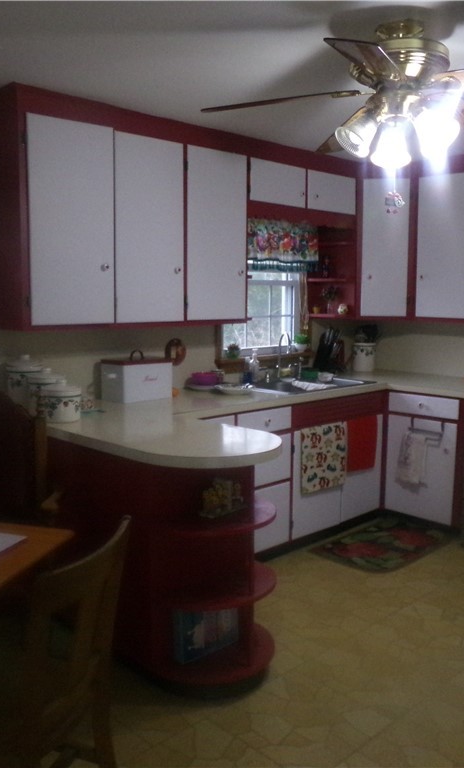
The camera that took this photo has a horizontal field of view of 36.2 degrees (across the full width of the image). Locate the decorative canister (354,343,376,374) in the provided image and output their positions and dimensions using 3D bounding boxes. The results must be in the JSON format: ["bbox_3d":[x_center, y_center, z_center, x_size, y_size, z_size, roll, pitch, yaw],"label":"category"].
[{"bbox_3d":[0.986,-0.190,5.186,0.158,0.204,0.158,-6,10,-44],"label":"decorative canister"}]

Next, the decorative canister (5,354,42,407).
[{"bbox_3d":[-0.958,0.001,3.265,0.165,0.268,0.165,-7,10,-44],"label":"decorative canister"}]

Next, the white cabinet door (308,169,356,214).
[{"bbox_3d":[0.620,-1.186,4.418,0.472,0.231,0.025,-6,10,-44],"label":"white cabinet door"}]

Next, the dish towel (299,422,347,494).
[{"bbox_3d":[0.531,0.433,4.095,0.418,0.393,0.029,-6,10,-44],"label":"dish towel"}]

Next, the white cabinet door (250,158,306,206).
[{"bbox_3d":[0.263,-1.147,4.076,0.471,0.231,0.025,-6,10,-44],"label":"white cabinet door"}]

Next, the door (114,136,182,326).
[{"bbox_3d":[-0.402,-0.747,3.480,0.417,0.886,0.025,-6,10,-44],"label":"door"}]

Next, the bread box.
[{"bbox_3d":[-0.490,-0.042,3.696,0.300,0.250,0.170,-6,9,-39],"label":"bread box"}]

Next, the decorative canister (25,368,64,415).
[{"bbox_3d":[-0.839,0.038,3.183,0.165,0.218,0.165,-7,10,-44],"label":"decorative canister"}]

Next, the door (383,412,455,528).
[{"bbox_3d":[1.165,0.520,4.382,0.025,0.621,0.476,-6,10,-44],"label":"door"}]

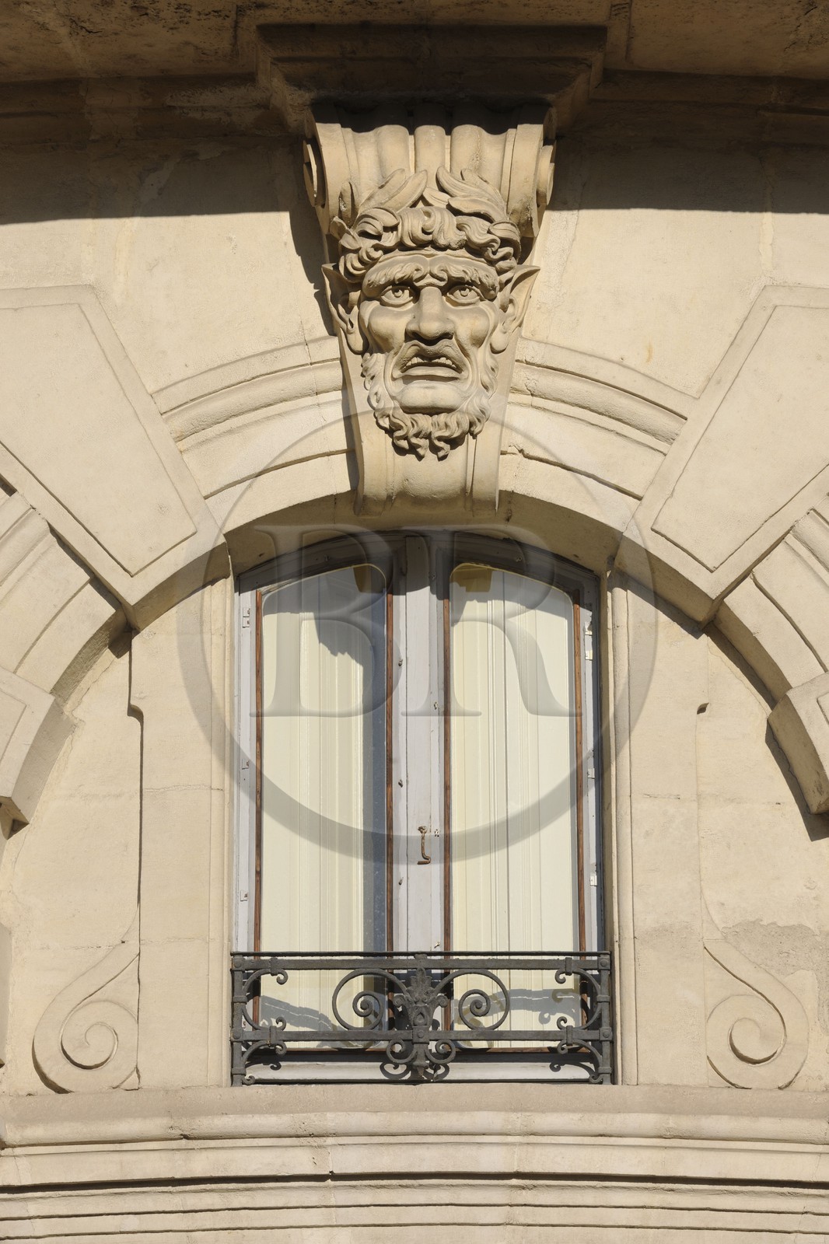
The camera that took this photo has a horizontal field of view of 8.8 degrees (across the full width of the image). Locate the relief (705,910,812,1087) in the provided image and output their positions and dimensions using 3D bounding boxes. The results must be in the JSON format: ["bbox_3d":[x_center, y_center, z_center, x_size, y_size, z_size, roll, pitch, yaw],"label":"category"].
[{"bbox_3d":[1.057,1.162,16.600,0.305,0.572,0.060,3,-23,-9],"label":"relief"}]

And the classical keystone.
[{"bbox_3d":[0.038,-1.004,15.502,0.985,1.385,0.480,1,-22,-2],"label":"classical keystone"}]

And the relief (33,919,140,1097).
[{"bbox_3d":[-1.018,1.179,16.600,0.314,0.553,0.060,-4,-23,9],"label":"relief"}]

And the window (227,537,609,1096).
[{"bbox_3d":[0.021,0.527,15.497,1.087,1.723,0.200,0,-22,-2],"label":"window"}]

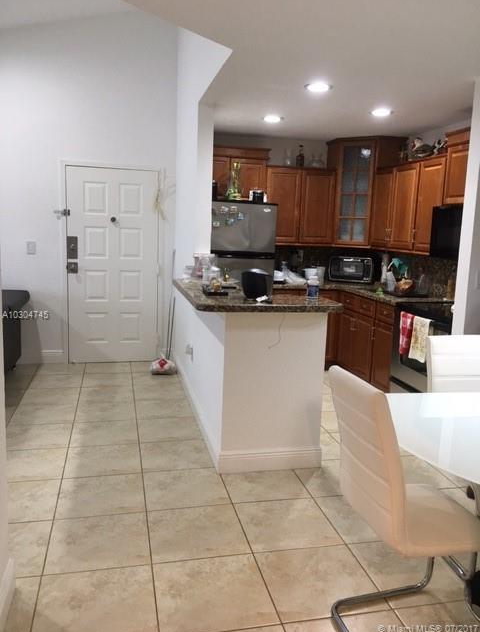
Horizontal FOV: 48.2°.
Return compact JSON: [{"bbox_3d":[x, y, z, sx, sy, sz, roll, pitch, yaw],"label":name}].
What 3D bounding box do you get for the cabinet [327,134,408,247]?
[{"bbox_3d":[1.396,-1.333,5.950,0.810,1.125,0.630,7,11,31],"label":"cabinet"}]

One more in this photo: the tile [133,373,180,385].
[{"bbox_3d":[-0.825,0.619,5.257,0.452,0.014,0.452,0,9,-13],"label":"tile"}]

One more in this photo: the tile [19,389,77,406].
[{"bbox_3d":[-1.591,0.691,4.564,0.446,0.010,0.446,0,9,-13],"label":"tile"}]

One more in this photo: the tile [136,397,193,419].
[{"bbox_3d":[-0.616,0.766,4.359,0.450,0.012,0.450,0,9,-13],"label":"tile"}]

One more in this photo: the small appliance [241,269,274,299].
[{"bbox_3d":[0.090,-0.203,3.406,0.165,0.180,0.200,-1,9,-13],"label":"small appliance"}]

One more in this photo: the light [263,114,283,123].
[{"bbox_3d":[0.297,-1.811,4.894,0.175,0.030,0.175,0,9,-13],"label":"light"}]

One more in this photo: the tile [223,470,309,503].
[{"bbox_3d":[0.134,0.983,3.130,0.450,0.012,0.410,0,9,-13],"label":"tile"}]

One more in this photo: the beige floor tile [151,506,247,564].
[{"bbox_3d":[-0.212,1.056,2.620,0.452,0.014,0.452,0,9,-13],"label":"beige floor tile"}]

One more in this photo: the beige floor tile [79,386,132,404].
[{"bbox_3d":[-1.159,0.697,4.694,0.450,0.012,0.450,0,9,-13],"label":"beige floor tile"}]

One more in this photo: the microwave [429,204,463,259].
[{"bbox_3d":[1.851,-0.638,4.111,0.407,0.417,0.755,0,9,-13],"label":"microwave"}]

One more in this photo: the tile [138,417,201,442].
[{"bbox_3d":[-0.516,0.840,3.935,0.455,0.010,0.451,-1,9,-13],"label":"tile"}]

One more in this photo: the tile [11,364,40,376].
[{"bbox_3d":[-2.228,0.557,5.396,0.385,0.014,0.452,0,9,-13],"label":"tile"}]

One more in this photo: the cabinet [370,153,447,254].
[{"bbox_3d":[1.674,-1.013,5.051,0.328,0.805,1.192,0,9,-13],"label":"cabinet"}]

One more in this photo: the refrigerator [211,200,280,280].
[{"bbox_3d":[-0.115,-0.274,5.531,0.755,1.710,0.750,0,9,-13],"label":"refrigerator"}]

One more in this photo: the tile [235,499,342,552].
[{"bbox_3d":[0.231,1.042,2.693,0.446,0.010,0.446,0,9,-13],"label":"tile"}]

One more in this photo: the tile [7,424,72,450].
[{"bbox_3d":[-1.409,0.845,3.733,0.452,0.014,0.452,0,9,-13],"label":"tile"}]

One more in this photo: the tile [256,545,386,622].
[{"bbox_3d":[0.332,1.114,2.258,0.446,0.010,0.446,0,9,-13],"label":"tile"}]

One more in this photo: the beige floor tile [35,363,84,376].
[{"bbox_3d":[-1.792,0.547,5.433,0.446,0.010,0.446,0,9,-13],"label":"beige floor tile"}]

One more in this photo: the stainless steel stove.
[{"bbox_3d":[1.609,0.405,4.077,0.635,0.920,0.760,-1,9,-13],"label":"stainless steel stove"}]

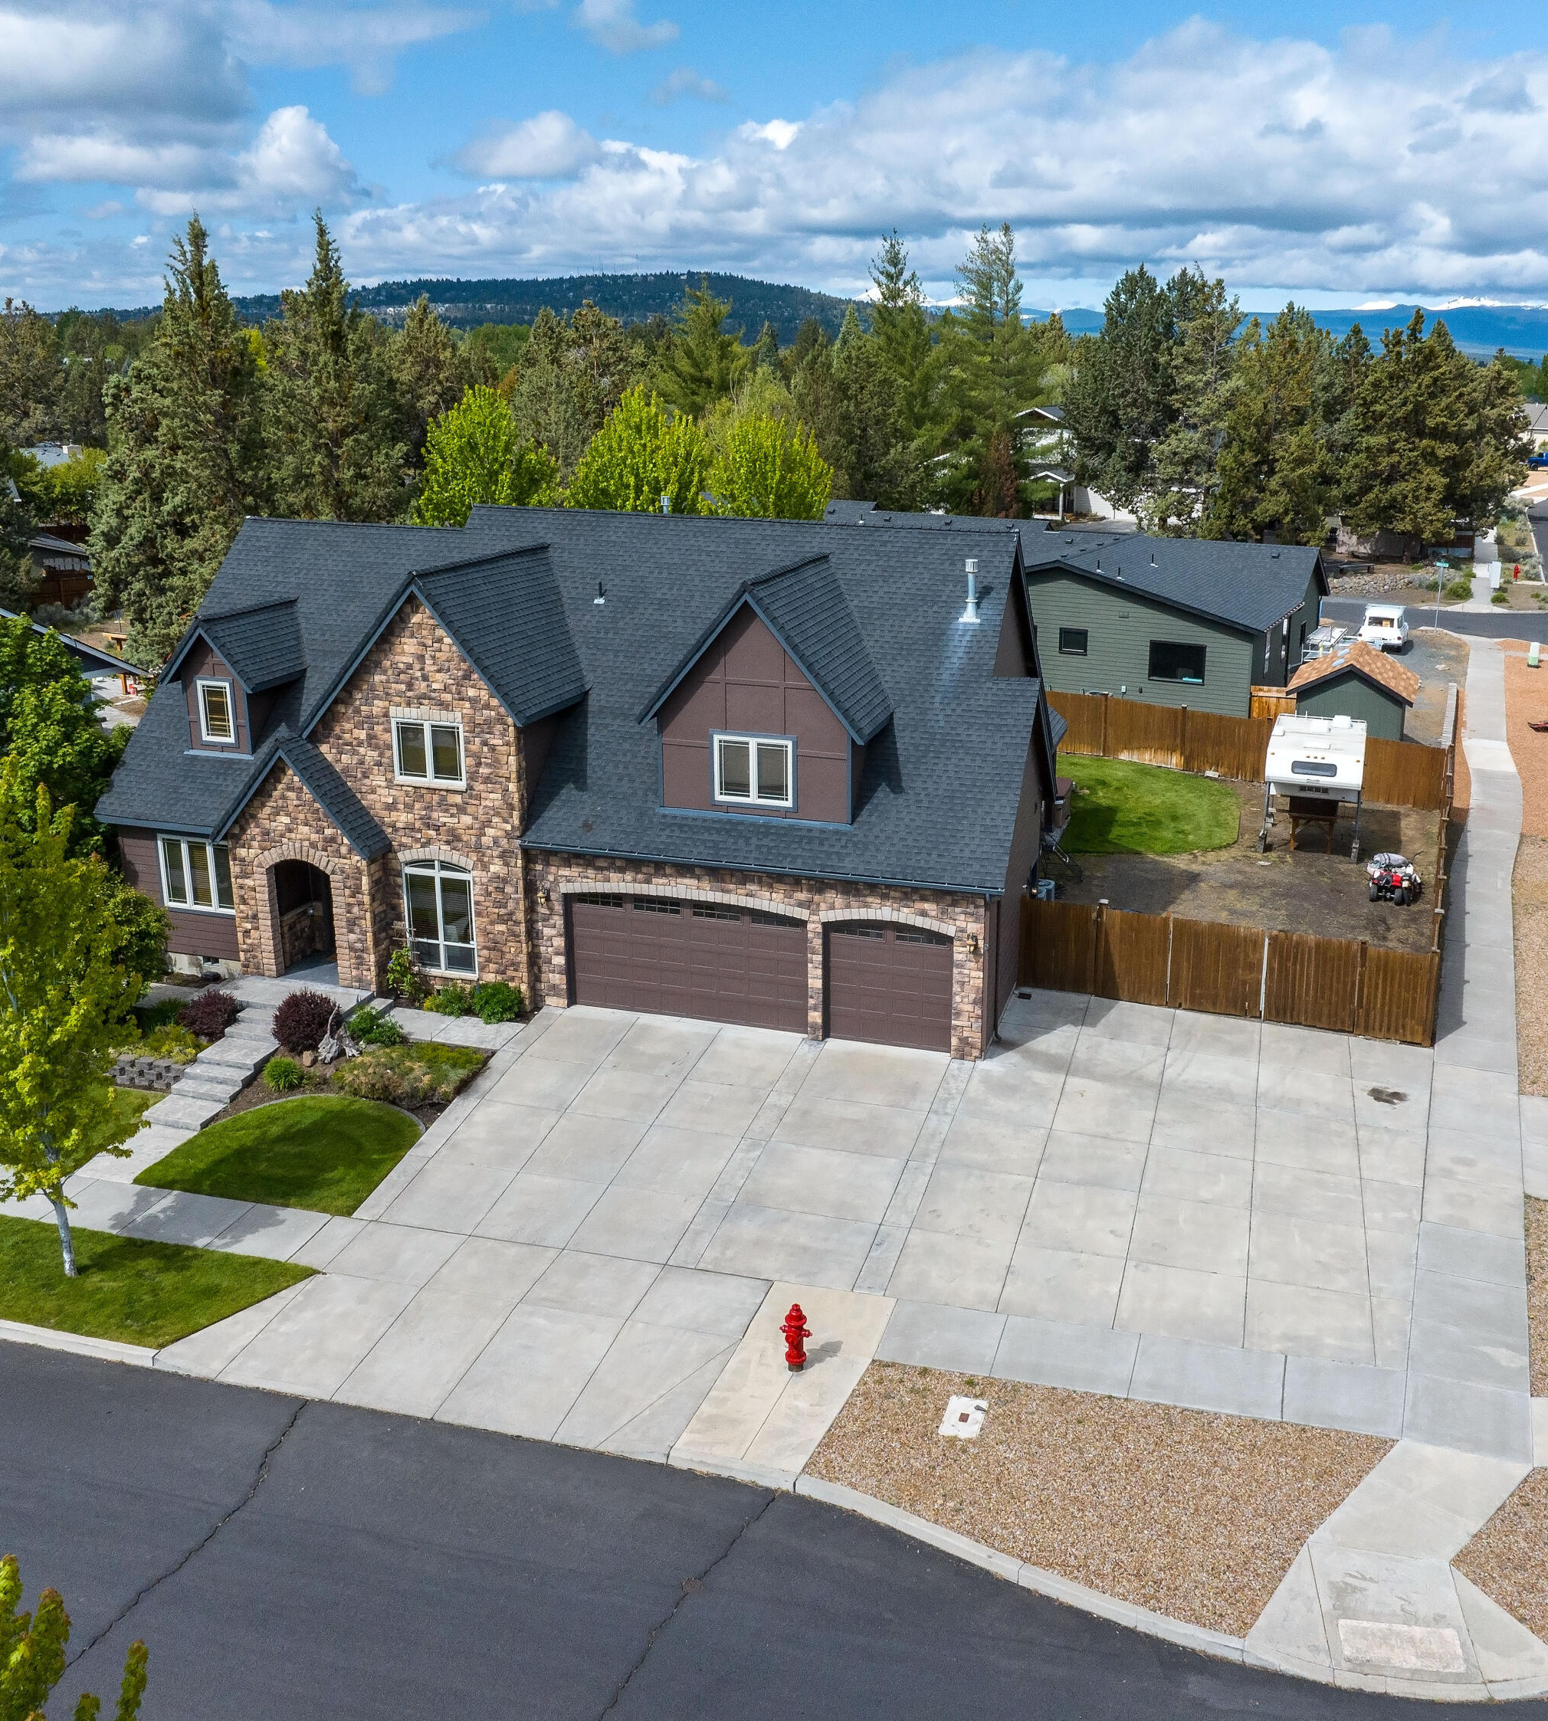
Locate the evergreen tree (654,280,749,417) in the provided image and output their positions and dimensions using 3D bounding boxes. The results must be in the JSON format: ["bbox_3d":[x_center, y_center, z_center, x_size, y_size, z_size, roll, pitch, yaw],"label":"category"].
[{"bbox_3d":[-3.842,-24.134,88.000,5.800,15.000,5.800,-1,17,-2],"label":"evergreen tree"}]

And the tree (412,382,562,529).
[{"bbox_3d":[-9.528,-9.878,52.000,5.000,10.803,5.000,6,18,17],"label":"tree"}]

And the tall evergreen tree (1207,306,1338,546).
[{"bbox_3d":[31.219,-27.424,101.000,8.000,14.800,8.000,5,18,16],"label":"tall evergreen tree"}]

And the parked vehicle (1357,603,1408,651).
[{"bbox_3d":[27.800,-10.450,72.700,1.850,1.750,4.500,7,19,22],"label":"parked vehicle"}]

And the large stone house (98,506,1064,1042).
[{"bbox_3d":[-3.212,-3.037,35.270,18.850,9.200,13.600,6,18,17],"label":"large stone house"}]

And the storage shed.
[{"bbox_3d":[18.415,-4.808,50.609,3.600,3.532,4.800,8,19,22],"label":"storage shed"}]

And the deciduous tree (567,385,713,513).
[{"bbox_3d":[-4.242,-9.403,50.500,5.000,10.855,5.000,6,18,17],"label":"deciduous tree"}]

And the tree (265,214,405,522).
[{"bbox_3d":[-17.716,-16.703,64.000,6.600,17.238,6.600,6,18,17],"label":"tree"}]

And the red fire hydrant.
[{"bbox_3d":[0.274,6.197,20.598,0.440,0.977,0.370,8,19,22],"label":"red fire hydrant"}]

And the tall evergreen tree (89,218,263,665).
[{"bbox_3d":[-23.619,-16.307,63.000,7.200,16.988,7.200,6,18,17],"label":"tall evergreen tree"}]

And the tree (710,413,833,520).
[{"bbox_3d":[-0.082,-8.381,48.500,4.200,10.144,4.200,6,18,17],"label":"tree"}]

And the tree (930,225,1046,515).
[{"bbox_3d":[14.273,-31.228,105.927,7.500,20.730,7.500,2,17,7],"label":"tree"}]

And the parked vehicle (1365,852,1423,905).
[{"bbox_3d":[14.967,0.333,38.524,1.220,1.000,1.700,6,18,17],"label":"parked vehicle"}]

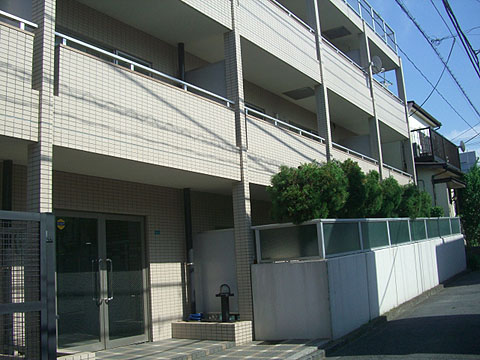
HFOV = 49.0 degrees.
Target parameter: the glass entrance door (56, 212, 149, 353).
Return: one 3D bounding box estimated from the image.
[{"bbox_3d":[-1.960,1.458,7.625,0.081,1.953,1.790,-10,-12,32],"label":"glass entrance door"}]

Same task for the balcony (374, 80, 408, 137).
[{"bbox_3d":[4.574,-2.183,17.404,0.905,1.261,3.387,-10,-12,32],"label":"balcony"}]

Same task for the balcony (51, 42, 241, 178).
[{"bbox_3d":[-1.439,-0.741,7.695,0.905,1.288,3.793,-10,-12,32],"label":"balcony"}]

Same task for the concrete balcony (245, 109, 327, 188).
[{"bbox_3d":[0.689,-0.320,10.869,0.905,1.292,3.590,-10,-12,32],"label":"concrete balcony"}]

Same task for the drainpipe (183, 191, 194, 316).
[{"bbox_3d":[-0.844,1.288,9.120,0.107,2.282,0.107,-10,-12,32],"label":"drainpipe"}]

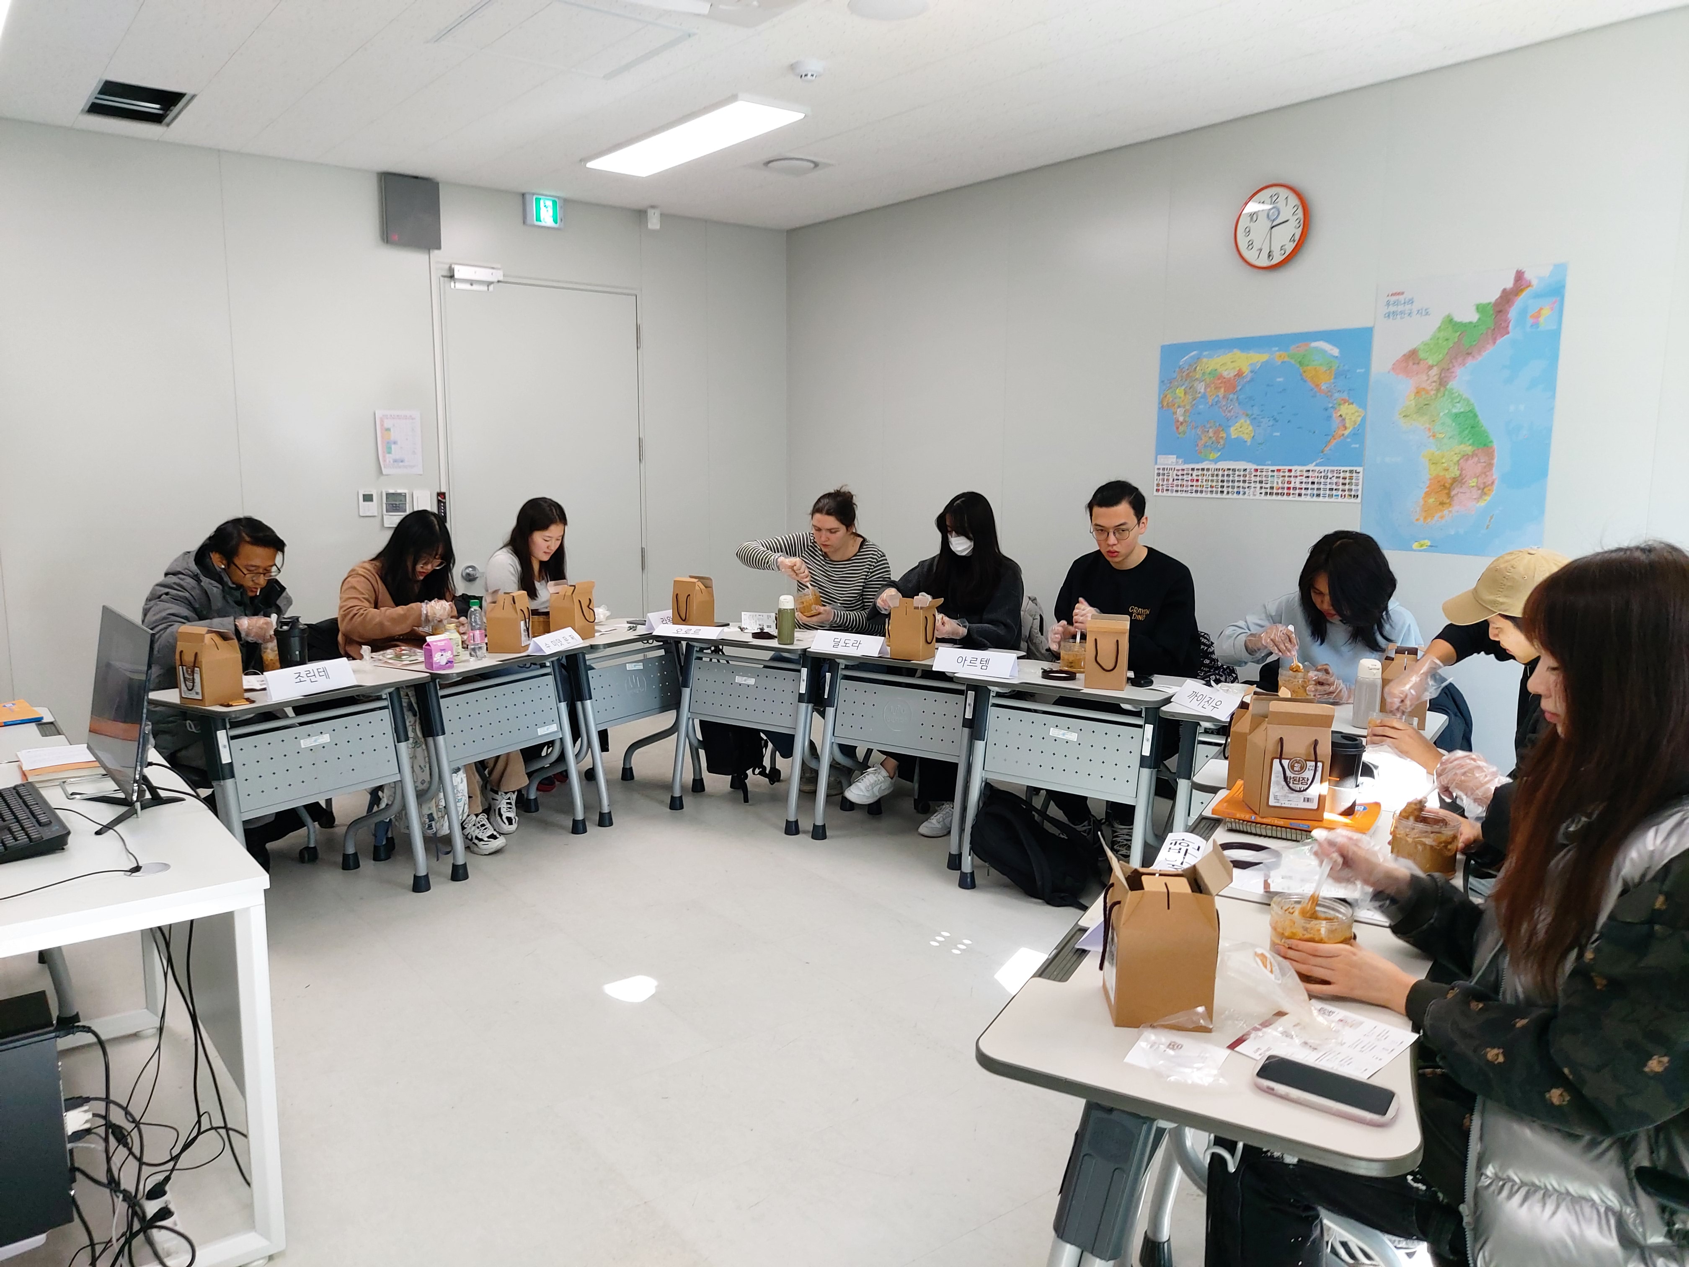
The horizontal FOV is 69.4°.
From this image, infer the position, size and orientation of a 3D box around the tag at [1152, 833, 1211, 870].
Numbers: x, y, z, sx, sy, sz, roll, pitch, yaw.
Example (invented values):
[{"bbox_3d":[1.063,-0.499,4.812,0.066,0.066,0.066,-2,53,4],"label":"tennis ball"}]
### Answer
[{"bbox_3d":[0.597,0.389,2.175,0.085,0.035,0.270,4,9,27],"label":"tag"}]

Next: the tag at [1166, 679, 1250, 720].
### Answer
[{"bbox_3d":[1.083,0.193,3.603,0.076,0.066,0.292,-3,9,-19],"label":"tag"}]

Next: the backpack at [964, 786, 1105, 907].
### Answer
[{"bbox_3d":[0.649,0.711,4.168,0.210,0.270,0.430,-33,62,-30],"label":"backpack"}]

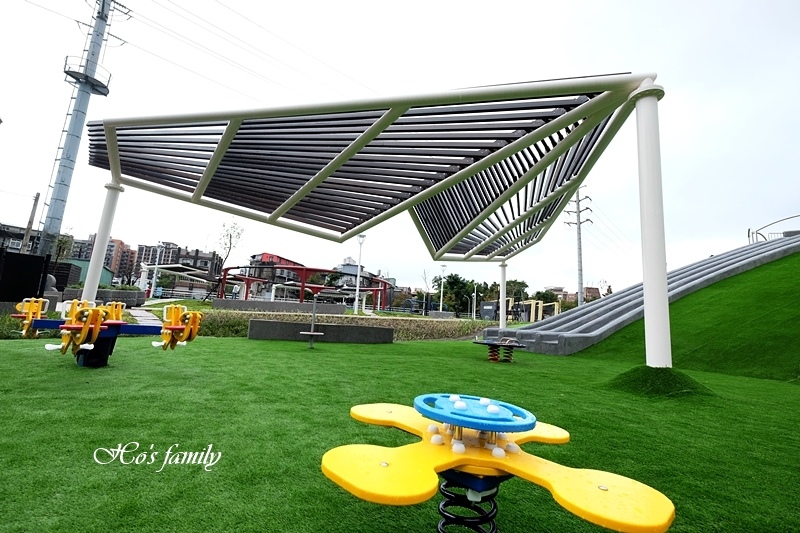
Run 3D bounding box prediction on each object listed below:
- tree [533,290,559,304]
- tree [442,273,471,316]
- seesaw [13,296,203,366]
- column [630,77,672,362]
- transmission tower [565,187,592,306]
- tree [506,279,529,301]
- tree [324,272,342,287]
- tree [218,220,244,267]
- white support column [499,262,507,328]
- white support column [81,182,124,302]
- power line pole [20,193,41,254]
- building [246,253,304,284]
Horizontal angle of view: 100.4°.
[{"bbox_3d":[29.695,7.837,68.003,5.000,5.900,4.700,0,-10,24],"label":"tree"},{"bbox_3d":[8.142,4.141,48.006,3.900,6.620,3.900,3,-9,10],"label":"tree"},{"bbox_3d":[-4.183,0.878,4.649,2.650,0.870,1.300,-1,-10,30],"label":"seesaw"},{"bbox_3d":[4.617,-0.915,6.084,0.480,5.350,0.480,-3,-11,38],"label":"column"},{"bbox_3d":[39.420,-2.849,73.087,5.500,31.560,1.400,-1,-10,30],"label":"transmission tower"},{"bbox_3d":[19.315,5.333,55.005,3.900,6.770,3.900,1,-10,19],"label":"tree"},{"bbox_3d":[-9.978,3.358,50.003,2.900,4.960,2.900,6,-9,-11],"label":"tree"},{"bbox_3d":[-10.620,-0.477,20.009,1.500,4.940,1.500,9,-10,-28],"label":"tree"},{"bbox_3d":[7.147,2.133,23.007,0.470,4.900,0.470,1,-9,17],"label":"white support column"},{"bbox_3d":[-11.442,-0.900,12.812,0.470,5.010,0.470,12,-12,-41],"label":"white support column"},{"bbox_3d":[-32.457,-2.441,29.014,0.350,8.410,0.350,-4,-12,41],"label":"power line pole"},{"bbox_3d":[-33.145,3.433,88.000,7.500,12.500,14.000,1,-9,19],"label":"building"}]

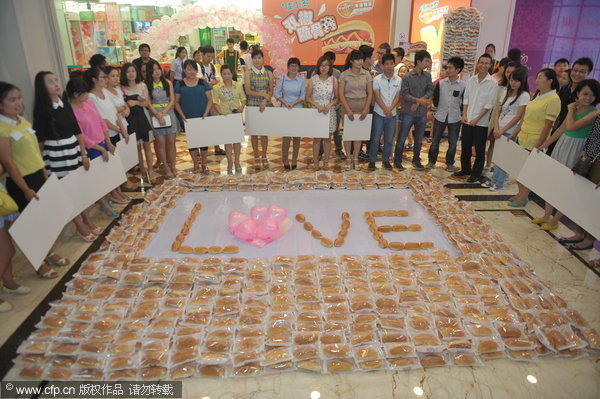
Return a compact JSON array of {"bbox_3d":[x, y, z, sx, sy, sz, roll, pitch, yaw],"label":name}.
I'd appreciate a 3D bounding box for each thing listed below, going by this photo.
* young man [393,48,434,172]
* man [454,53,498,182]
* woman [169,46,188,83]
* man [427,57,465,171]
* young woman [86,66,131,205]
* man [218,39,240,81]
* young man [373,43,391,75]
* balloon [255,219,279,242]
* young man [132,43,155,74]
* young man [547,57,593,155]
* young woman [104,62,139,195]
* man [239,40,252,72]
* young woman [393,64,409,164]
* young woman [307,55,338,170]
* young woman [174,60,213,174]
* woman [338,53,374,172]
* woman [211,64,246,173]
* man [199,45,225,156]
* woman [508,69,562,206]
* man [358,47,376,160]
[{"bbox_3d":[1.785,-1.329,6.058,0.490,1.760,0.340,-4,24,-11],"label":"young man"},{"bbox_3d":[2.522,-1.120,5.607,0.490,1.740,0.340,16,28,33],"label":"man"},{"bbox_3d":[-2.402,-2.369,8.524,0.300,1.660,0.450,5,24,14],"label":"woman"},{"bbox_3d":[2.146,-1.225,5.871,0.480,1.670,0.360,9,25,20],"label":"man"},{"bbox_3d":[-2.341,-0.761,4.874,0.360,1.639,0.470,12,26,27],"label":"young woman"},{"bbox_3d":[-1.737,-3.166,10.246,0.580,1.770,0.300,-2,23,-4],"label":"man"},{"bbox_3d":[1.436,-1.834,7.092,0.500,1.750,0.320,21,31,41],"label":"young man"},{"bbox_3d":[-0.345,0.319,4.178,0.250,0.180,0.220,-6,24,-14],"label":"balloon"},{"bbox_3d":[-2.784,-1.952,7.431,0.520,1.750,0.320,-7,24,-16],"label":"young man"},{"bbox_3d":[3.116,-0.791,4.795,0.500,1.725,0.360,19,29,37],"label":"young man"},{"bbox_3d":[-2.284,-0.883,5.125,0.380,1.600,0.450,15,27,32],"label":"young woman"},{"bbox_3d":[-1.191,-2.613,8.949,0.460,1.720,0.300,6,24,14],"label":"man"},{"bbox_3d":[1.626,-1.375,6.403,0.450,1.496,0.300,4,23,11],"label":"young woman"},{"bbox_3d":[0.336,-1.249,5.937,0.460,1.650,0.340,1,23,2],"label":"young woman"},{"bbox_3d":[-1.544,-1.157,5.759,0.520,1.610,0.340,-4,23,-10],"label":"young woman"},{"bbox_3d":[0.853,-1.305,6.046,0.450,1.710,0.310,2,23,3],"label":"woman"},{"bbox_3d":[-1.122,-1.145,5.836,0.520,1.570,0.320,-4,23,-7],"label":"woman"},{"bbox_3d":[-1.484,-1.599,6.603,0.500,1.760,0.380,-9,25,-21],"label":"man"},{"bbox_3d":[2.766,-0.717,4.751,0.400,1.620,0.500,-7,24,-16],"label":"woman"},{"bbox_3d":[1.152,-1.550,6.535,0.460,1.780,0.320,-17,29,-35],"label":"man"}]

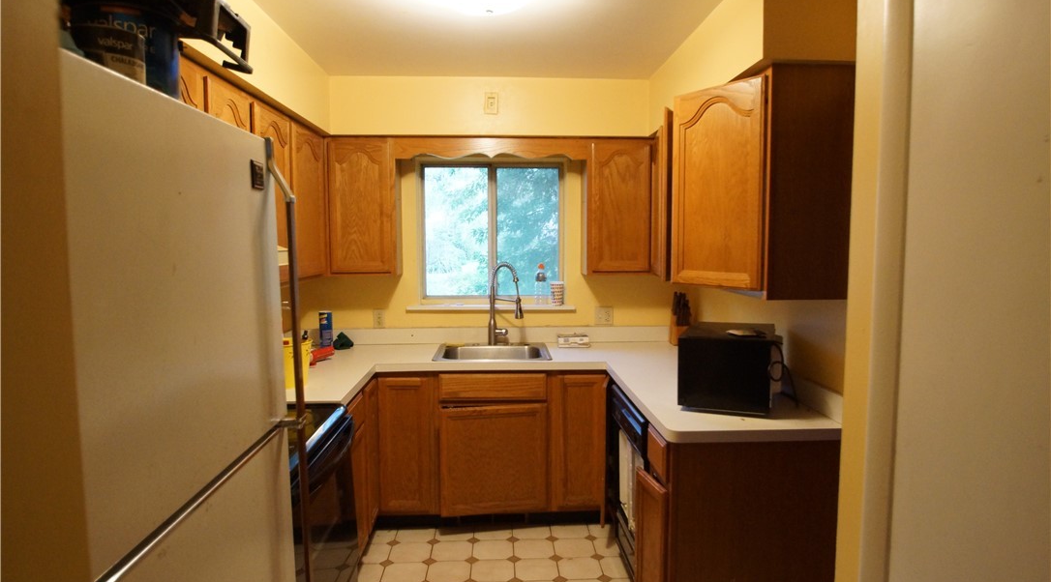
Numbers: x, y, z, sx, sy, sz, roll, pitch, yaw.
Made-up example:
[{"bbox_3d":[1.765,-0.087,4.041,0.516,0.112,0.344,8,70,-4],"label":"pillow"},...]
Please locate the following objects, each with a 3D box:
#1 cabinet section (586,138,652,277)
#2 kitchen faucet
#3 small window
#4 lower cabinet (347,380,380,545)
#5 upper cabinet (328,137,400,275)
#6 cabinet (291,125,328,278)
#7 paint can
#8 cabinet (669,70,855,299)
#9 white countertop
[{"bbox_3d":[0.551,-0.489,3.382,0.383,0.776,0.313,0,5,-3],"label":"cabinet section"},{"bbox_3d":[-0.126,0.078,3.300,0.250,0.515,0.090,4,6,38],"label":"kitchen faucet"},{"bbox_3d":[-0.206,-0.362,3.410,0.865,0.855,0.070,0,5,-3],"label":"small window"},{"bbox_3d":[-1.064,0.885,2.543,0.585,0.850,0.700,0,5,-3],"label":"lower cabinet"},{"bbox_3d":[-0.919,-0.475,3.204,0.370,0.750,0.280,0,5,-3],"label":"upper cabinet"},{"bbox_3d":[-1.228,-0.434,2.788,0.335,0.755,0.560,0,5,-3],"label":"cabinet"},{"bbox_3d":[-0.784,-0.447,1.094,0.175,0.200,0.175,0,5,-3],"label":"paint can"},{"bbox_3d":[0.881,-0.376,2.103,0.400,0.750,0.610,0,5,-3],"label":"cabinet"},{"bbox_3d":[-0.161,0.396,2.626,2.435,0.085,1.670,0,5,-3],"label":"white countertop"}]

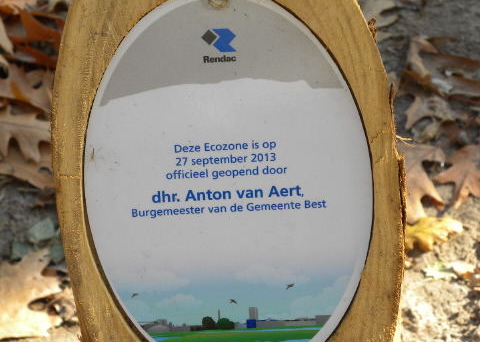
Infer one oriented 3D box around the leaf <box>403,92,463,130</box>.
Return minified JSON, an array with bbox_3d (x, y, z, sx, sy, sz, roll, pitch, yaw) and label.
[{"bbox_3d":[0.195,-0.062,1.595,0.070,0.022,0.050,-17,44,-15],"label":"leaf"}]

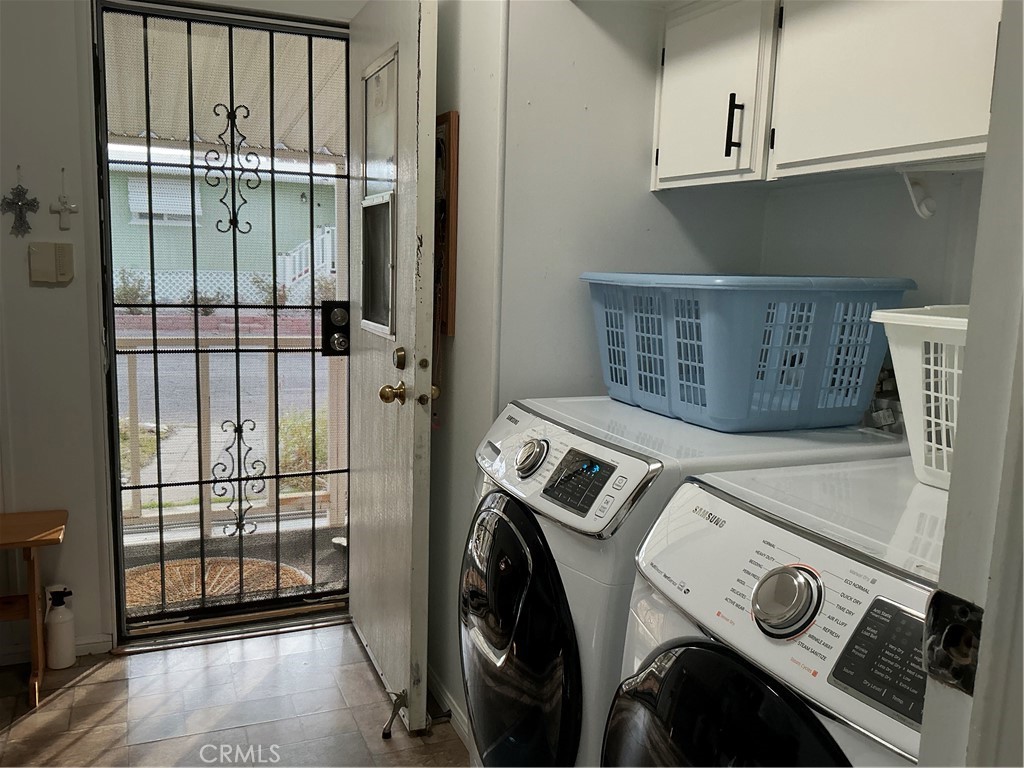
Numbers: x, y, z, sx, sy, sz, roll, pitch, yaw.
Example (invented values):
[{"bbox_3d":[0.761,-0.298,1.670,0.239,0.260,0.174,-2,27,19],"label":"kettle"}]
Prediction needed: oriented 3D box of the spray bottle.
[{"bbox_3d":[-1.411,0.753,2.586,0.088,0.262,0.080,-2,9,-23],"label":"spray bottle"}]

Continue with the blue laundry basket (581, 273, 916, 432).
[{"bbox_3d":[0.493,-0.091,1.844,0.505,0.302,0.600,-2,9,-23],"label":"blue laundry basket"}]

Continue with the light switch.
[{"bbox_3d":[-1.369,-0.358,2.460,0.113,0.115,0.020,-2,9,-23],"label":"light switch"}]

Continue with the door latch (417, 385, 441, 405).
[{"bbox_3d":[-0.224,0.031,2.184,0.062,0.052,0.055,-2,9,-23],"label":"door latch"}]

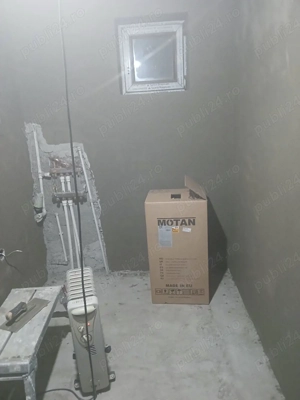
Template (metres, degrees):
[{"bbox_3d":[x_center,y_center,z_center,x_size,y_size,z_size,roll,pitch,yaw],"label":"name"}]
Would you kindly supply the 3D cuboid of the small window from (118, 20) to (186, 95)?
[{"bbox_3d":[0.023,-1.177,2.515,0.531,0.527,0.080,-3,15,4],"label":"small window"}]

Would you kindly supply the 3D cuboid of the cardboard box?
[{"bbox_3d":[0.234,0.361,2.499,0.455,0.888,0.382,-2,15,6],"label":"cardboard box"}]

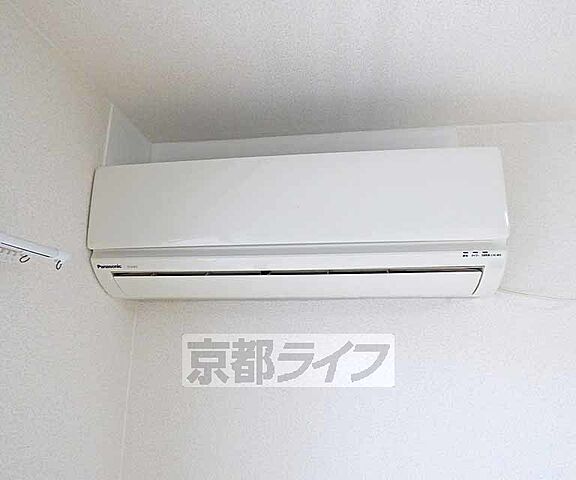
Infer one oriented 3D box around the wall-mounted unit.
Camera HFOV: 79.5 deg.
[{"bbox_3d":[0.008,-0.011,0.758,0.800,0.272,0.215,-1,-13,6],"label":"wall-mounted unit"}]

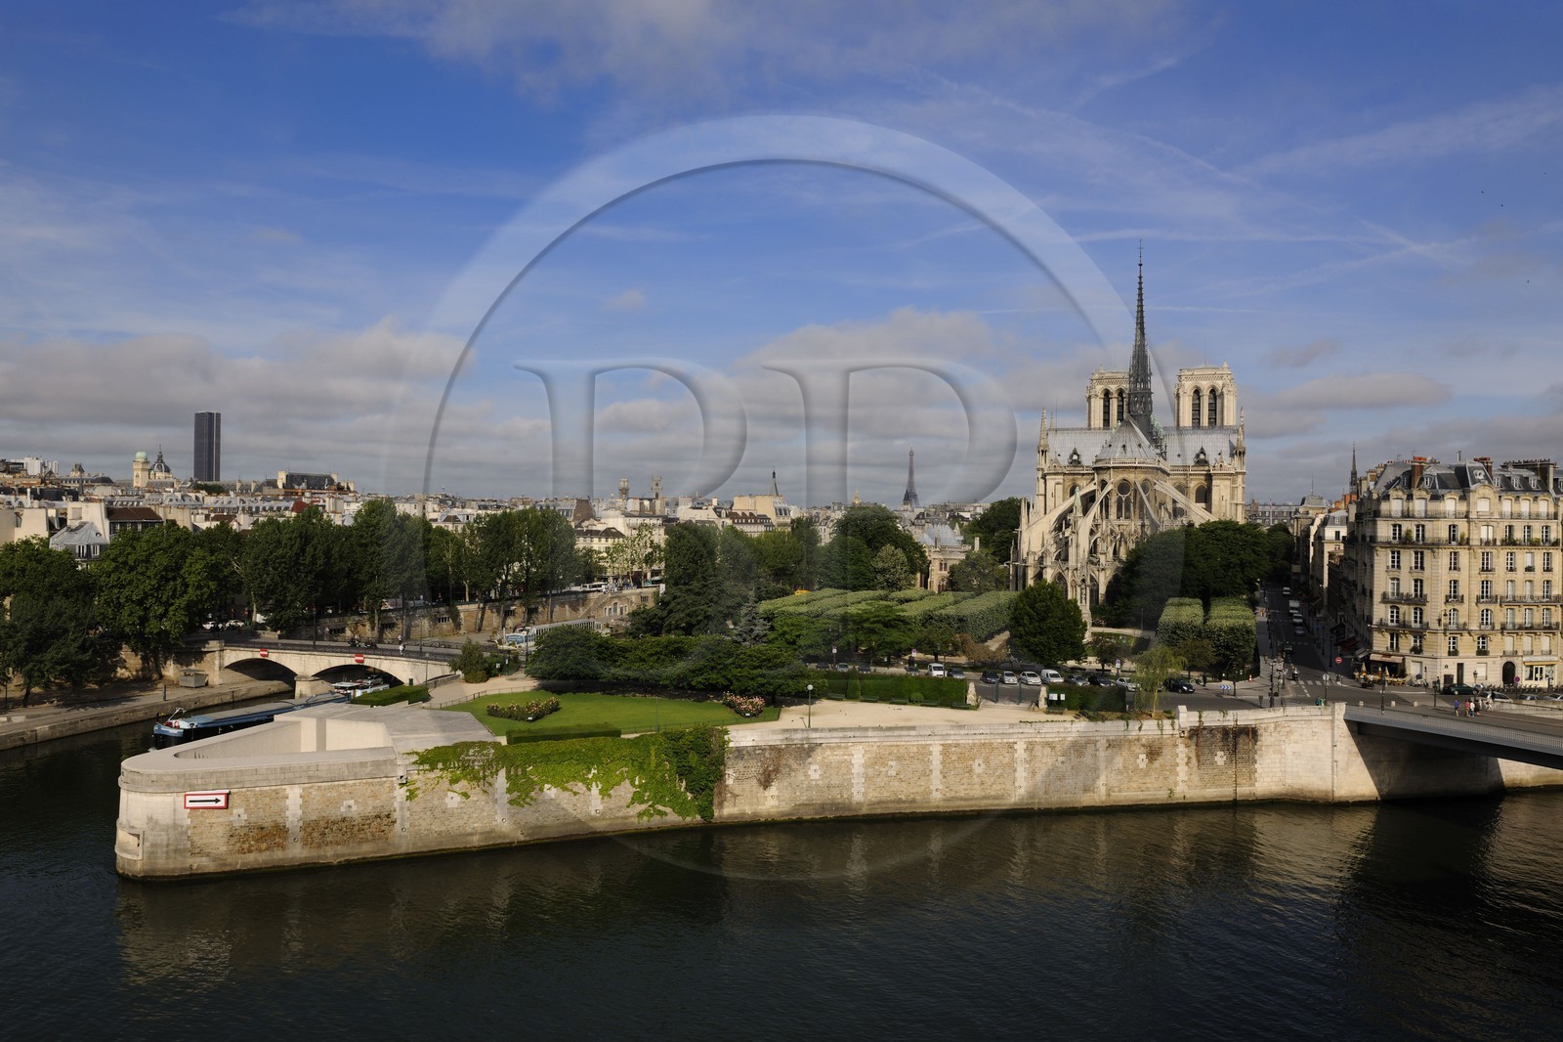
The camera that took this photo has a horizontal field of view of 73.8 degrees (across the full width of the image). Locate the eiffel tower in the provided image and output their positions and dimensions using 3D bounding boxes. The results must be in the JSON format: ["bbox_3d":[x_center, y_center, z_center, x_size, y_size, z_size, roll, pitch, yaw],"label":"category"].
[{"bbox_3d":[533.374,-148.018,4260.000,125.000,326.000,125.000,1,0,43],"label":"eiffel tower"}]

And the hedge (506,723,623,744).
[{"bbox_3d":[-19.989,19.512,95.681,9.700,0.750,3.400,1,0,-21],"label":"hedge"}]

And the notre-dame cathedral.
[{"bbox_3d":[99.758,-26.995,287.678,48.000,95.000,128.000,1,0,25],"label":"notre-dame cathedral"}]

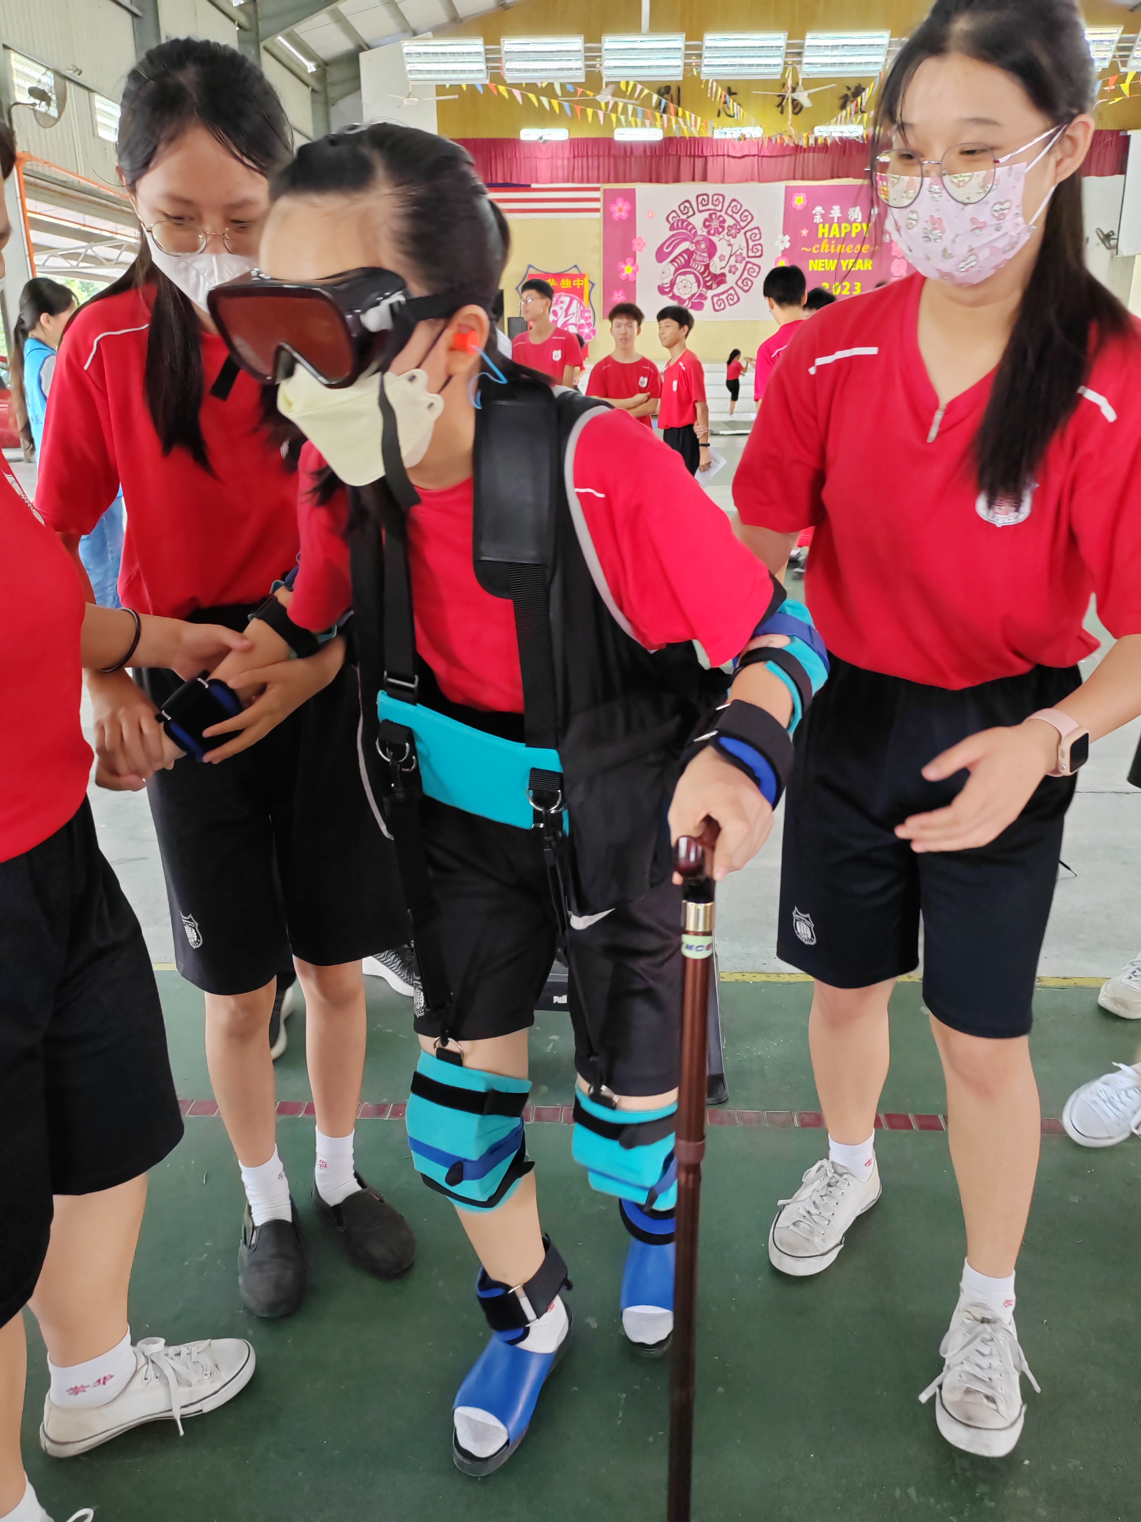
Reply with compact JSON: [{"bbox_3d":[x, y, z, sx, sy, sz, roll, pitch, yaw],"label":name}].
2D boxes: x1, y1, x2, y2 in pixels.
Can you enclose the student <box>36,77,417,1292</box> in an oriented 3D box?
[{"bbox_3d":[-0.372,0.045,1.431,0.460,1.560,0.480,-6,19,-17],"label":"student"}]

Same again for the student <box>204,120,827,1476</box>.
[{"bbox_3d":[-0.016,0.136,1.293,0.520,1.470,0.580,9,21,27],"label":"student"}]

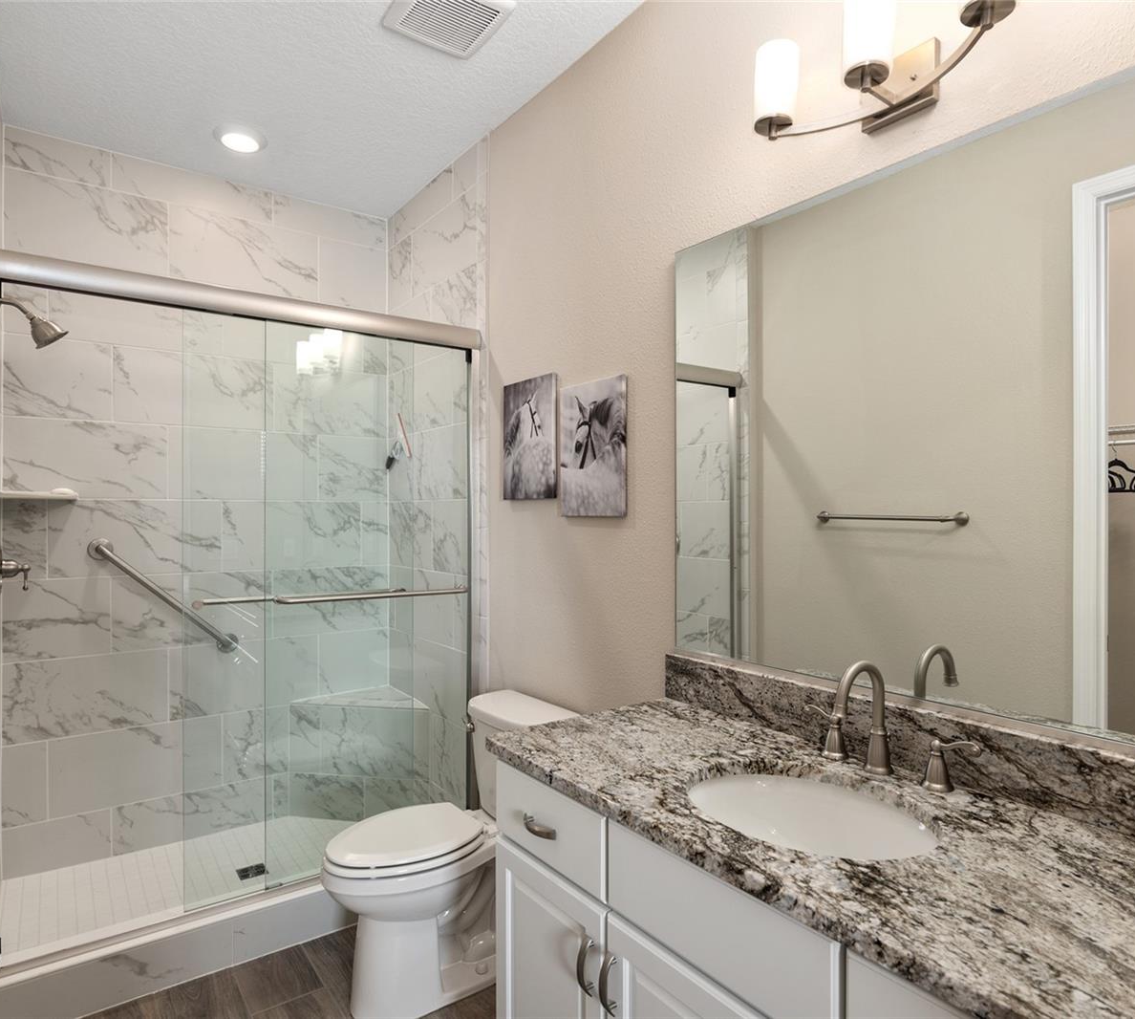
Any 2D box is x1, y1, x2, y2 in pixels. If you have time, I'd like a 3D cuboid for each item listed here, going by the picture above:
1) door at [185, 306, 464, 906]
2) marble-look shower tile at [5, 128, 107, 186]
[{"bbox_3d":[-0.761,0.300,2.316,0.954,1.837,0.060,0,0,-34],"label":"door"},{"bbox_3d":[-1.928,-1.327,2.581,0.324,0.150,0.010,0,0,-34],"label":"marble-look shower tile"}]

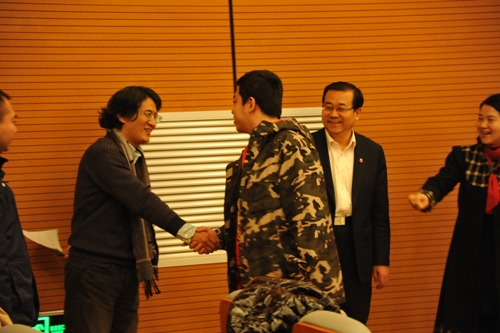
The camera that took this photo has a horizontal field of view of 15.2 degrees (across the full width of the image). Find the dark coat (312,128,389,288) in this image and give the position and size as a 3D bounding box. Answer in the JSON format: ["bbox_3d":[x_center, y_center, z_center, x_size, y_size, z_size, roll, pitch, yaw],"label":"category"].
[{"bbox_3d":[0.430,0.180,8.450,0.490,0.710,0.270,-3,0,23],"label":"dark coat"}]

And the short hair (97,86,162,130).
[{"bbox_3d":[-0.505,-0.245,7.920,0.250,0.200,0.190,6,5,35],"label":"short hair"}]

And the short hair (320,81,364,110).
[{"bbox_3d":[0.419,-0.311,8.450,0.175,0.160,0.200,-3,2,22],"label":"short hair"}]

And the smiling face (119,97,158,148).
[{"bbox_3d":[-0.466,-0.185,7.870,0.140,0.210,0.160,6,5,35],"label":"smiling face"}]

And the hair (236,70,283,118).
[{"bbox_3d":[0.038,-0.290,7.600,0.205,0.190,0.175,-12,-4,23],"label":"hair"}]

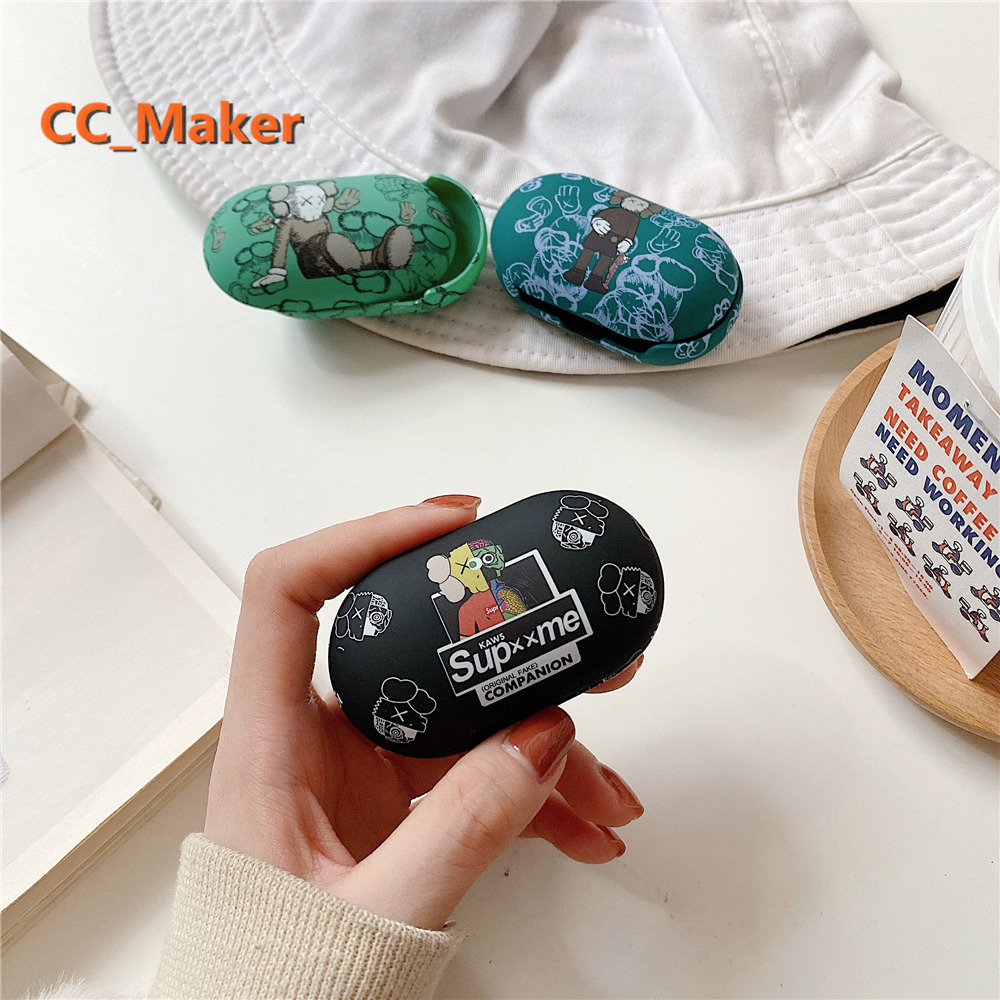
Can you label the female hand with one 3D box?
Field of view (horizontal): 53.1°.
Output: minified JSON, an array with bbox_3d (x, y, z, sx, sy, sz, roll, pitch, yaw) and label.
[{"bbox_3d":[-0.015,0.052,0.231,0.104,0.098,0.095,0,66,0],"label":"female hand"}]

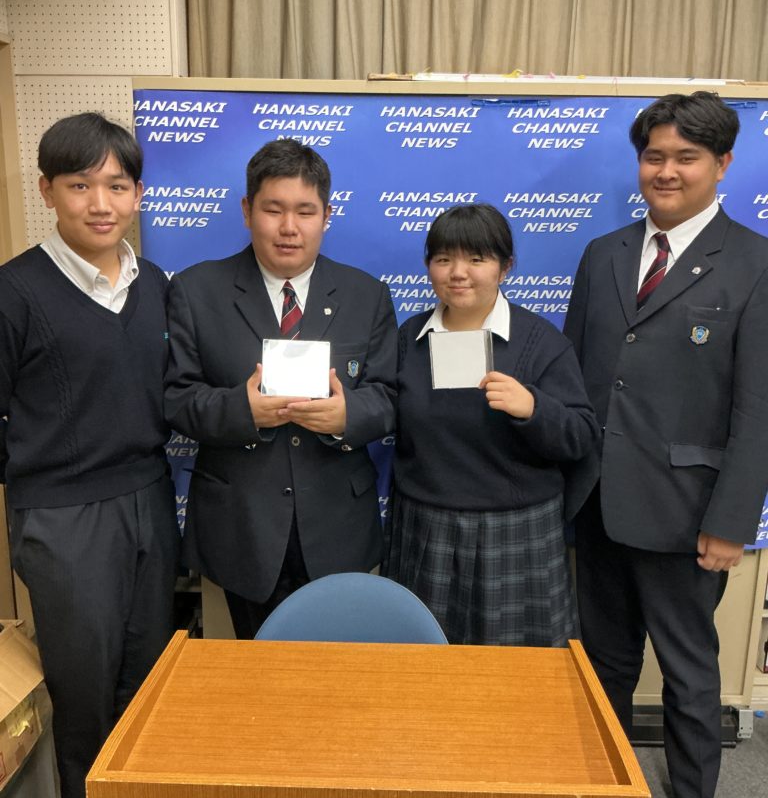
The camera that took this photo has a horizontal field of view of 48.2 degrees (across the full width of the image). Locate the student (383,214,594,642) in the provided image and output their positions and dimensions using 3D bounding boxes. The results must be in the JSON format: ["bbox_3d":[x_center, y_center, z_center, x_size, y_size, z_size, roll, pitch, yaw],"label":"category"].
[{"bbox_3d":[0.235,0.313,2.030,0.490,1.510,0.360,4,13,12],"label":"student"}]

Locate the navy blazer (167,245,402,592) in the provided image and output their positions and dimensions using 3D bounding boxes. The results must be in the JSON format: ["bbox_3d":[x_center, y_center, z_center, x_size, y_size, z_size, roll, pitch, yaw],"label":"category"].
[{"bbox_3d":[-0.226,0.053,1.942,0.520,0.780,0.360,0,13,-6],"label":"navy blazer"}]

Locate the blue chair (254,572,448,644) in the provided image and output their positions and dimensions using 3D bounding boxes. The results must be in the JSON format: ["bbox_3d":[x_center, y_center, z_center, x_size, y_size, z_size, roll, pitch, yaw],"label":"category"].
[{"bbox_3d":[-0.073,0.773,1.655,0.480,0.770,0.520,2,13,5],"label":"blue chair"}]

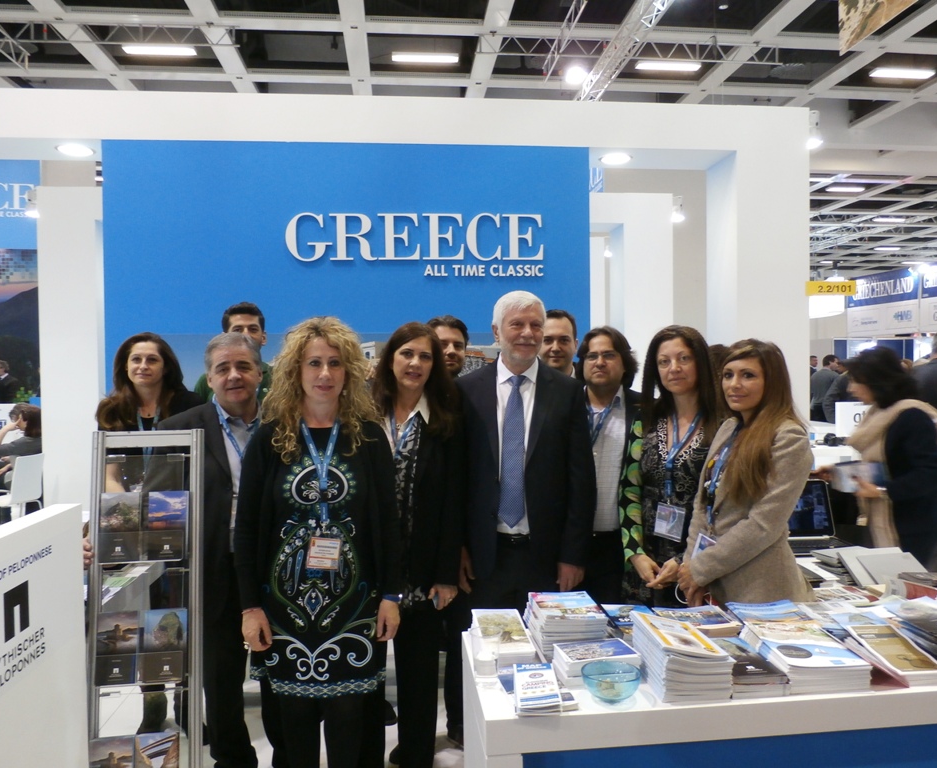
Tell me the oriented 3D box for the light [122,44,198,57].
[{"bbox_3d":[-6.437,-6.948,15.397,1.480,0.090,0.360,-1,1,-6],"label":"light"}]

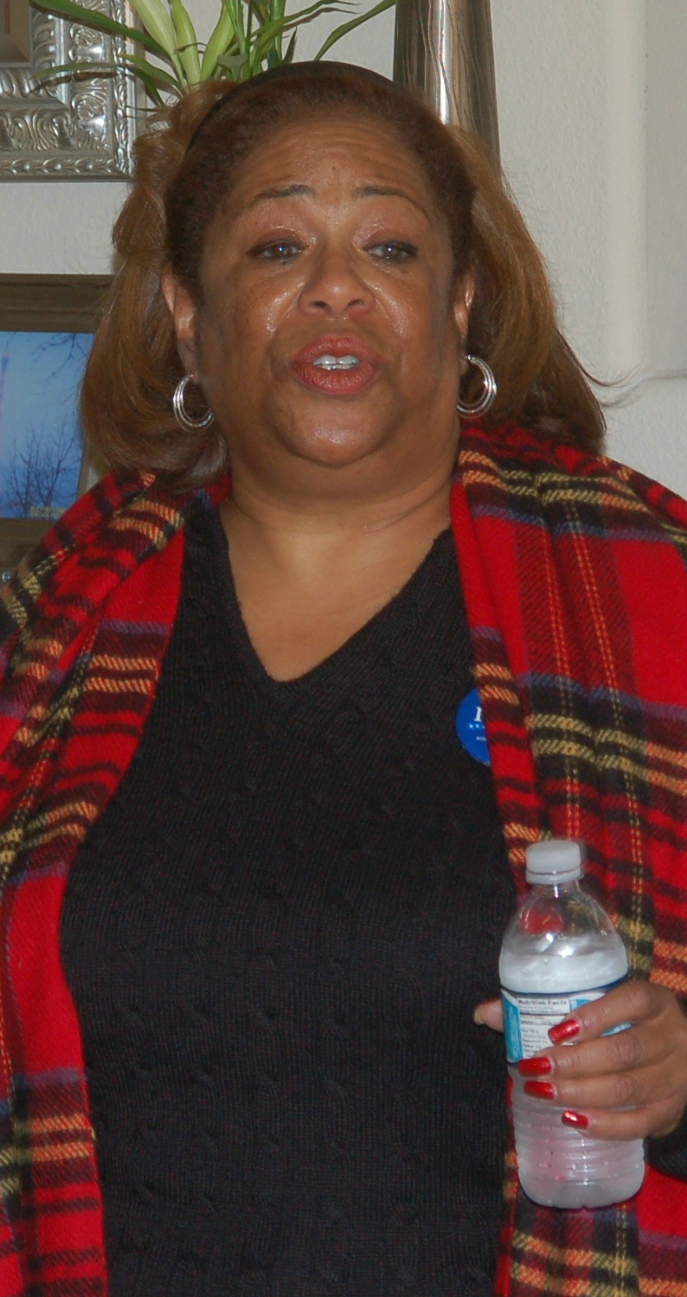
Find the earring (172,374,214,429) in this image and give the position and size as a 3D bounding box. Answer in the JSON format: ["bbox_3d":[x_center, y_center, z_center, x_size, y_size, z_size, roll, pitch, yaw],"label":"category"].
[{"bbox_3d":[-0.084,-0.138,3.560,0.033,0.033,0.007,-3,5,-35],"label":"earring"}]

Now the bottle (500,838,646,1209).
[{"bbox_3d":[0.120,0.200,3.360,0.067,0.193,0.067,-5,9,0],"label":"bottle"}]

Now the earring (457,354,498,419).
[{"bbox_3d":[0.072,-0.147,3.550,0.035,0.035,0.007,3,5,30],"label":"earring"}]

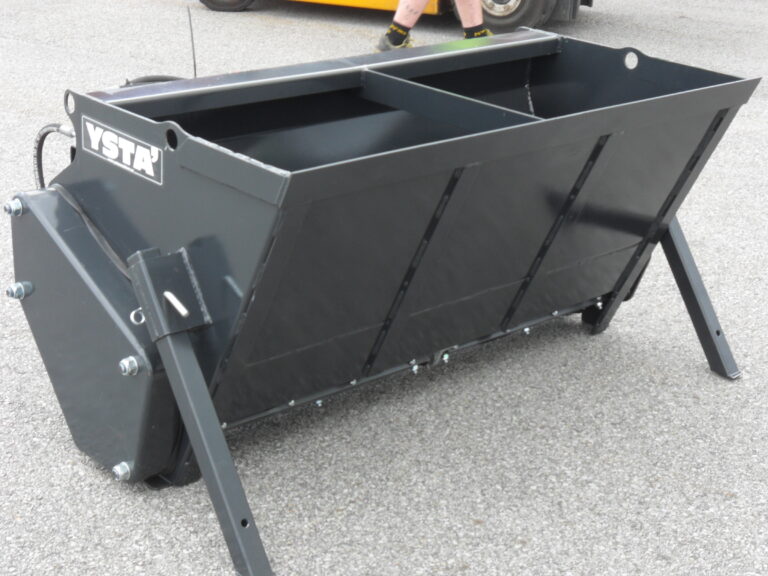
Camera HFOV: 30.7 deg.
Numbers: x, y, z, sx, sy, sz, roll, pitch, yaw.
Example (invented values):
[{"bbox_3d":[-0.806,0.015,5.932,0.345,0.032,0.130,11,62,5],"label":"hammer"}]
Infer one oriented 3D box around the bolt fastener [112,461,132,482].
[{"bbox_3d":[-0.562,0.395,2.973,0.028,0.037,0.037,-16,28,-40],"label":"bolt fastener"}]

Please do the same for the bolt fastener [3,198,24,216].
[{"bbox_3d":[-0.820,-0.176,3.078,0.030,0.036,0.036,-16,28,-40],"label":"bolt fastener"}]

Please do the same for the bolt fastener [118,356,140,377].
[{"bbox_3d":[-0.523,0.163,2.849,0.029,0.037,0.037,-16,28,-40],"label":"bolt fastener"}]

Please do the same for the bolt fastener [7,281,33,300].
[{"bbox_3d":[-0.816,0.007,3.123,0.046,0.036,0.036,-16,28,-40],"label":"bolt fastener"}]

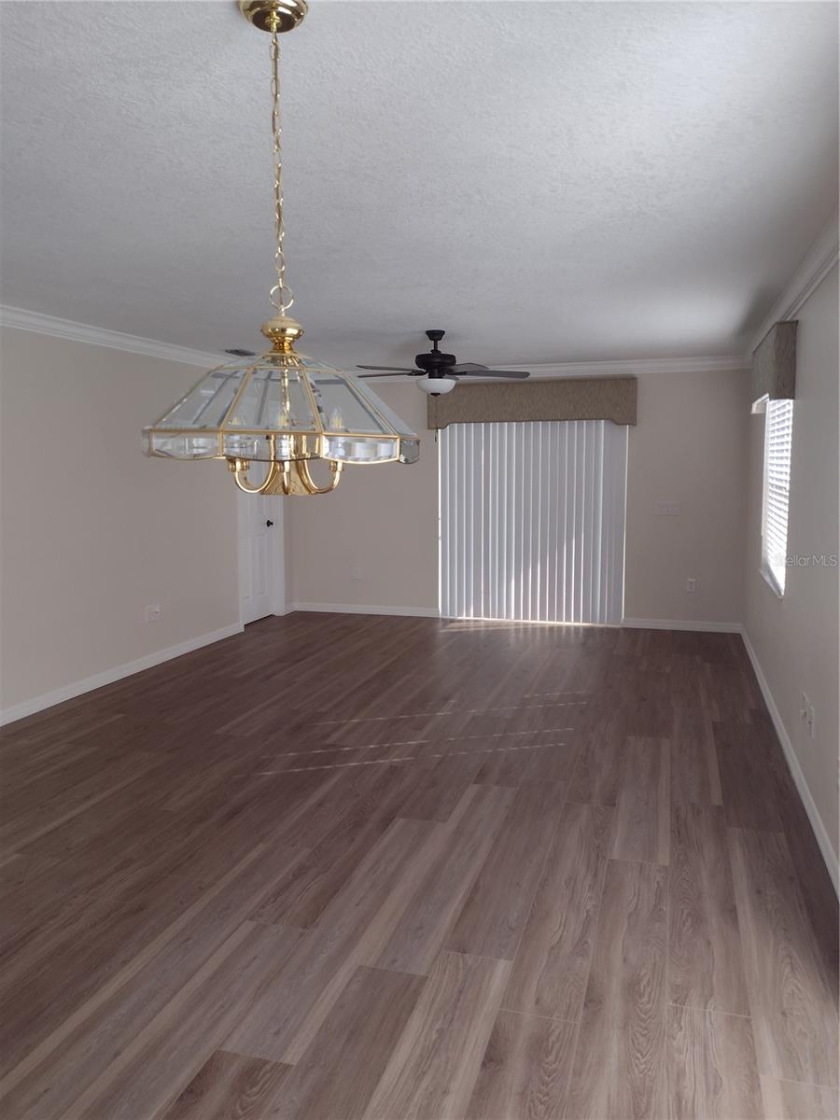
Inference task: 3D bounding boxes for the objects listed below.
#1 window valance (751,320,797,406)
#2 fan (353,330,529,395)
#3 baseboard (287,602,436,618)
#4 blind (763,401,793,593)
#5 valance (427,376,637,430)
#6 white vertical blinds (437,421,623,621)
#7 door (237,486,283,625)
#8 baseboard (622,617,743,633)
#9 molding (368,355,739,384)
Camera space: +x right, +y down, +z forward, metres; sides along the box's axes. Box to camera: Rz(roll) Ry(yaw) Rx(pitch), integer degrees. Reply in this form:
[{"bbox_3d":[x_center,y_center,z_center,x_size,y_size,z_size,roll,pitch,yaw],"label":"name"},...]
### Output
[{"bbox_3d":[2.179,-1.148,5.405,0.107,0.415,1.520,2,7,16],"label":"window valance"},{"bbox_3d":[0.107,-1.365,6.103,1.320,0.436,1.320,2,7,16],"label":"fan"},{"bbox_3d":[-0.557,0.517,8.870,1.581,0.085,0.018,2,7,16],"label":"baseboard"},{"bbox_3d":[2.280,-0.489,5.503,0.055,1.220,1.330,2,7,16],"label":"blind"},{"bbox_3d":[1.024,-1.440,8.131,1.944,0.415,0.116,2,7,16],"label":"valance"},{"bbox_3d":[1.041,-0.390,8.239,1.760,1.980,0.090,2,7,16],"label":"white vertical blinds"},{"bbox_3d":[-1.576,-0.407,8.373,0.050,2.040,0.790,2,7,16],"label":"door"},{"bbox_3d":[2.392,0.603,8.014,1.036,0.085,0.018,2,7,16],"label":"baseboard"},{"bbox_3d":[0.768,-1.770,8.184,4.380,0.106,0.086,2,7,16],"label":"molding"}]

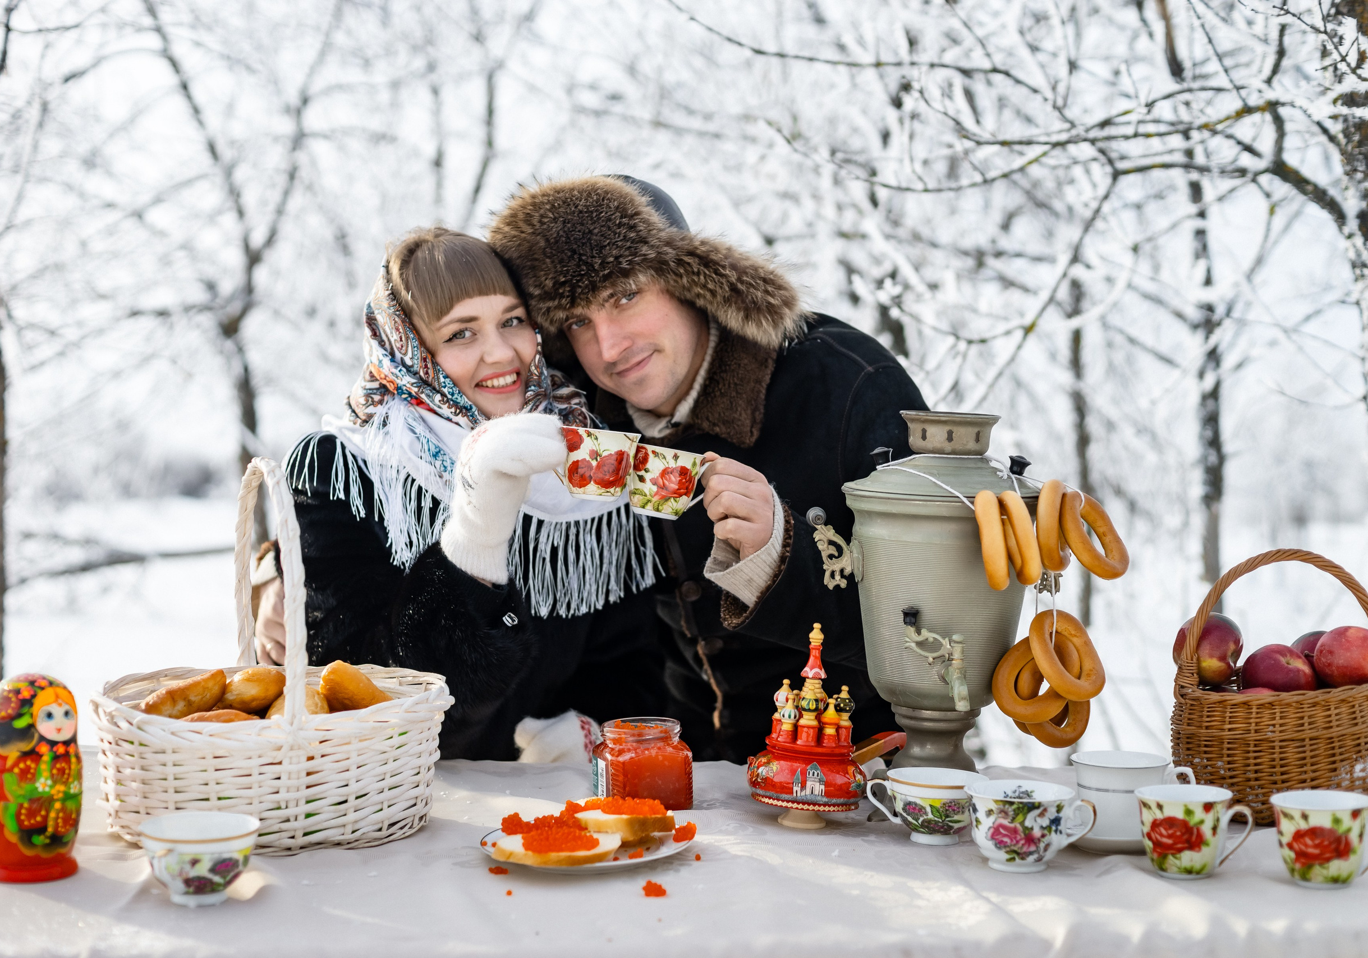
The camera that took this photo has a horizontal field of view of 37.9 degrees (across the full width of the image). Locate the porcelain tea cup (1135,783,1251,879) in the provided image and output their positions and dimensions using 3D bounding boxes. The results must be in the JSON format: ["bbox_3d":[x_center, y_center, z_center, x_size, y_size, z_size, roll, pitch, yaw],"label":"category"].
[{"bbox_3d":[0.434,0.302,1.687,0.101,0.069,0.081,1,2,29],"label":"porcelain tea cup"}]

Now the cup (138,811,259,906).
[{"bbox_3d":[-0.395,0.310,1.604,0.094,0.058,0.112,0,2,10],"label":"cup"}]

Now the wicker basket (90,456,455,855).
[{"bbox_3d":[-0.389,0.160,1.878,0.335,0.345,0.260,0,2,-13],"label":"wicker basket"}]

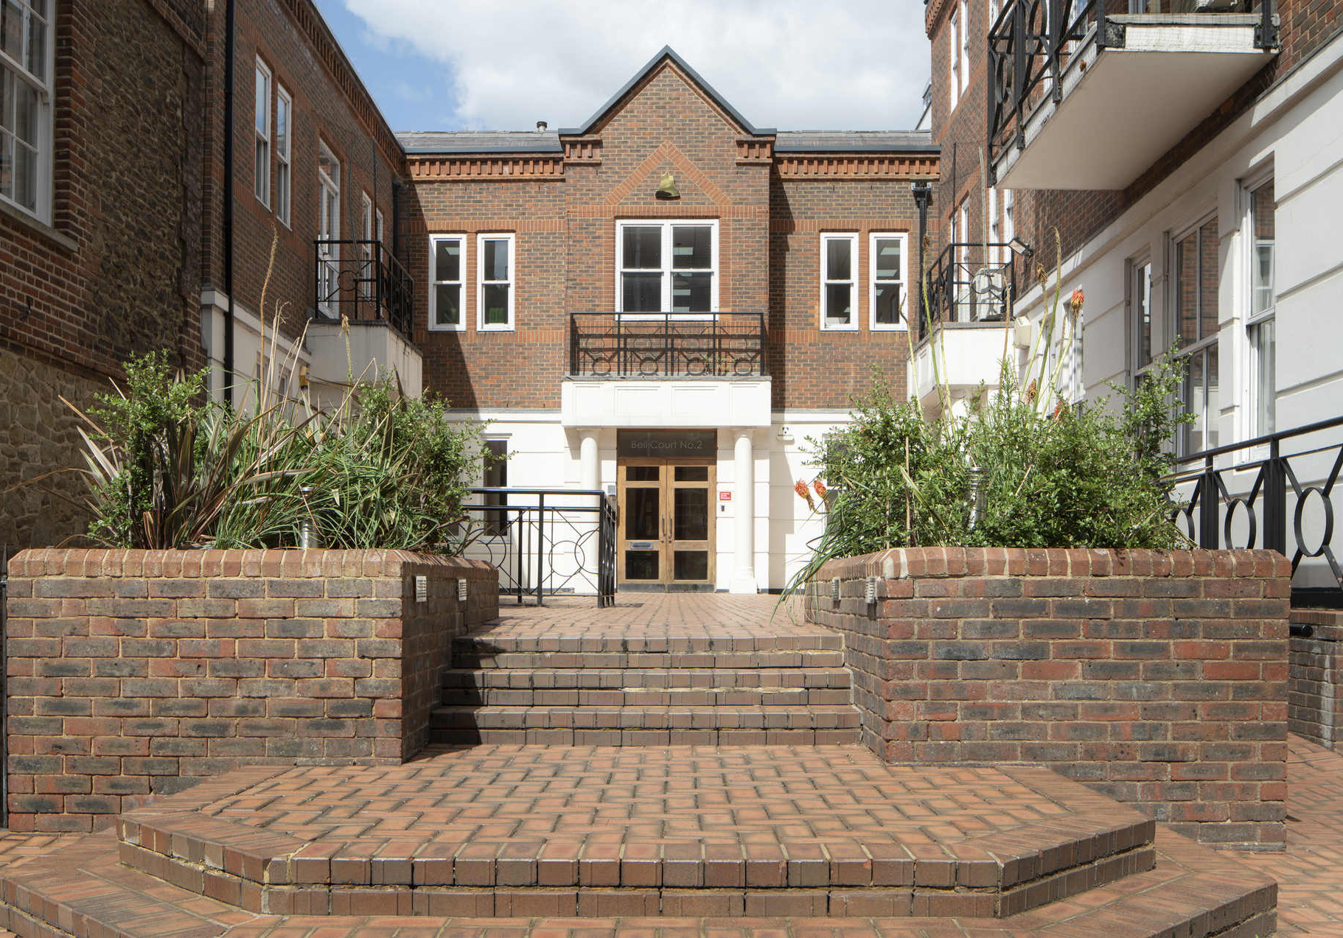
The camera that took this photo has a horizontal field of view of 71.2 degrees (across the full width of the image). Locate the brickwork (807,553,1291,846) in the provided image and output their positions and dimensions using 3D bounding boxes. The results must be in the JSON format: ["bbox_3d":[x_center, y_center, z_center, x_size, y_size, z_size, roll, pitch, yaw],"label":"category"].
[{"bbox_3d":[1.530,0.940,4.350,1.530,1.110,1.780,0,-4,0],"label":"brickwork"}]

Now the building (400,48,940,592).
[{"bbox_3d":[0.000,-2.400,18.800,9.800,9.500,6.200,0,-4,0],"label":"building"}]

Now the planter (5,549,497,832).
[{"bbox_3d":[-1.780,0.940,4.500,1.530,1.090,1.820,0,-4,0],"label":"planter"}]

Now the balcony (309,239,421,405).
[{"bbox_3d":[-4.410,-2.060,13.700,1.100,1.940,1.850,0,-4,0],"label":"balcony"}]

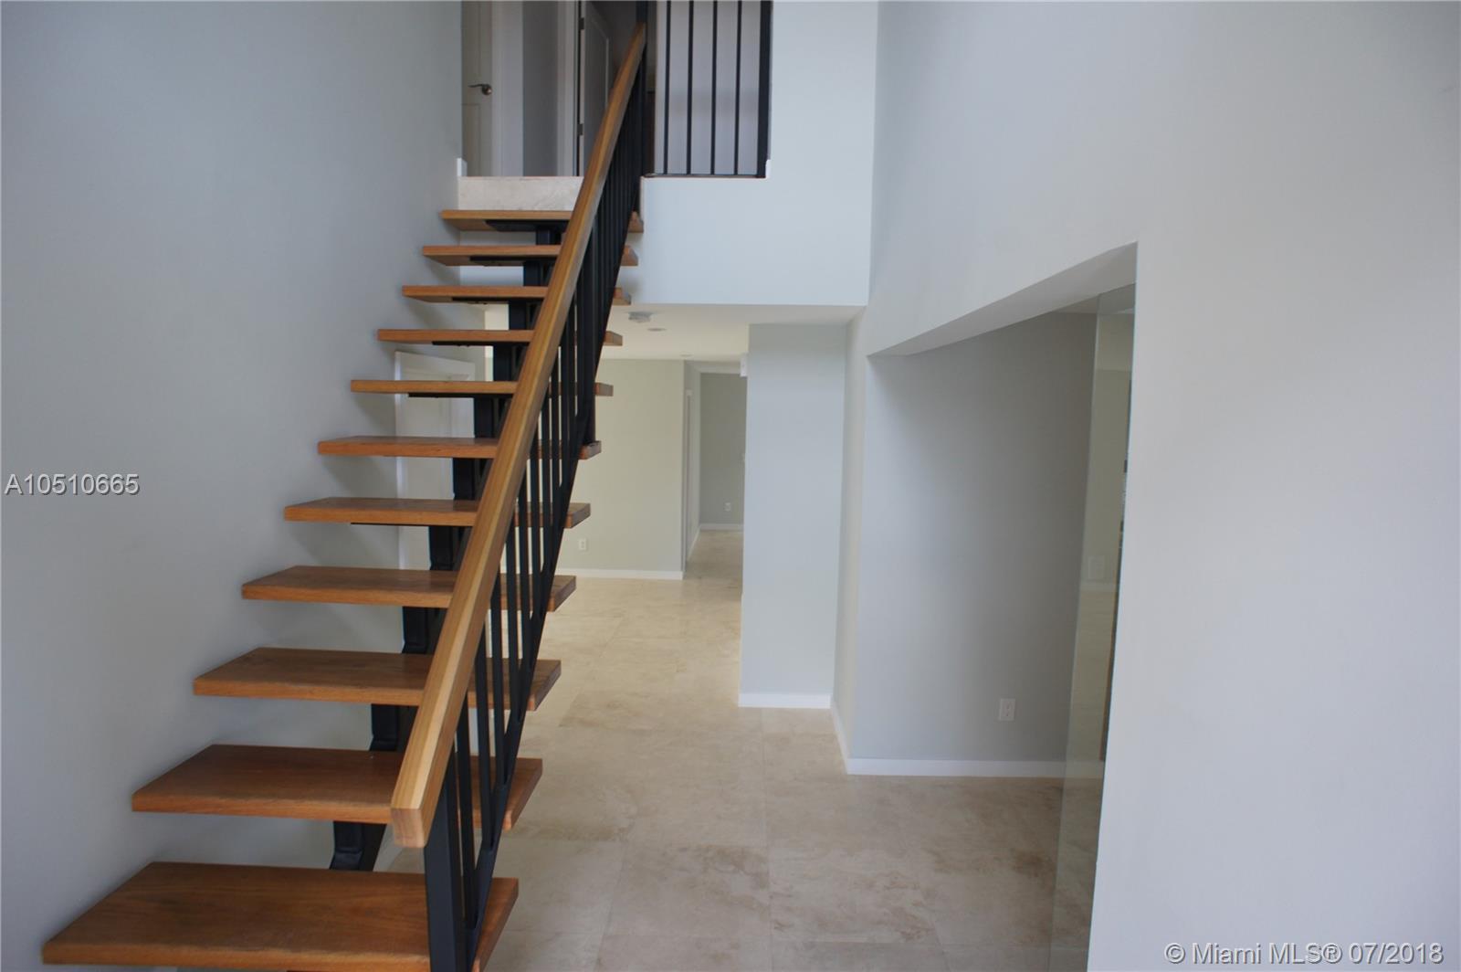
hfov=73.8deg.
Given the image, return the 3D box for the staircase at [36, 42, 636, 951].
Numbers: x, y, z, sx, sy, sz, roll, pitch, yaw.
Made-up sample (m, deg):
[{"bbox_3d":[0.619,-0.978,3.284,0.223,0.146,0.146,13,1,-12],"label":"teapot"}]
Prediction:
[{"bbox_3d":[-0.918,-0.420,3.221,0.899,3.323,3.293,1,5,1],"label":"staircase"}]

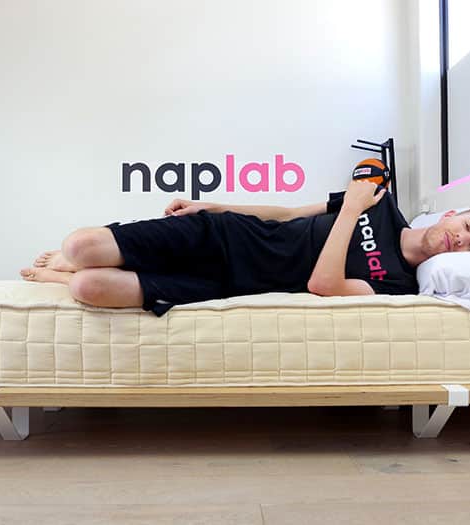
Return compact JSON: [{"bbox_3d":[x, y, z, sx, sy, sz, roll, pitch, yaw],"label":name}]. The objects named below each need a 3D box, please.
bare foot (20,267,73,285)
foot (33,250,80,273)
[{"bbox_3d":[-0.700,0.050,1.860,0.250,0.095,0.095,0,0,12],"label":"bare foot"},{"bbox_3d":[-0.645,-0.003,1.840,0.250,0.095,0.095,0,0,12],"label":"foot"}]

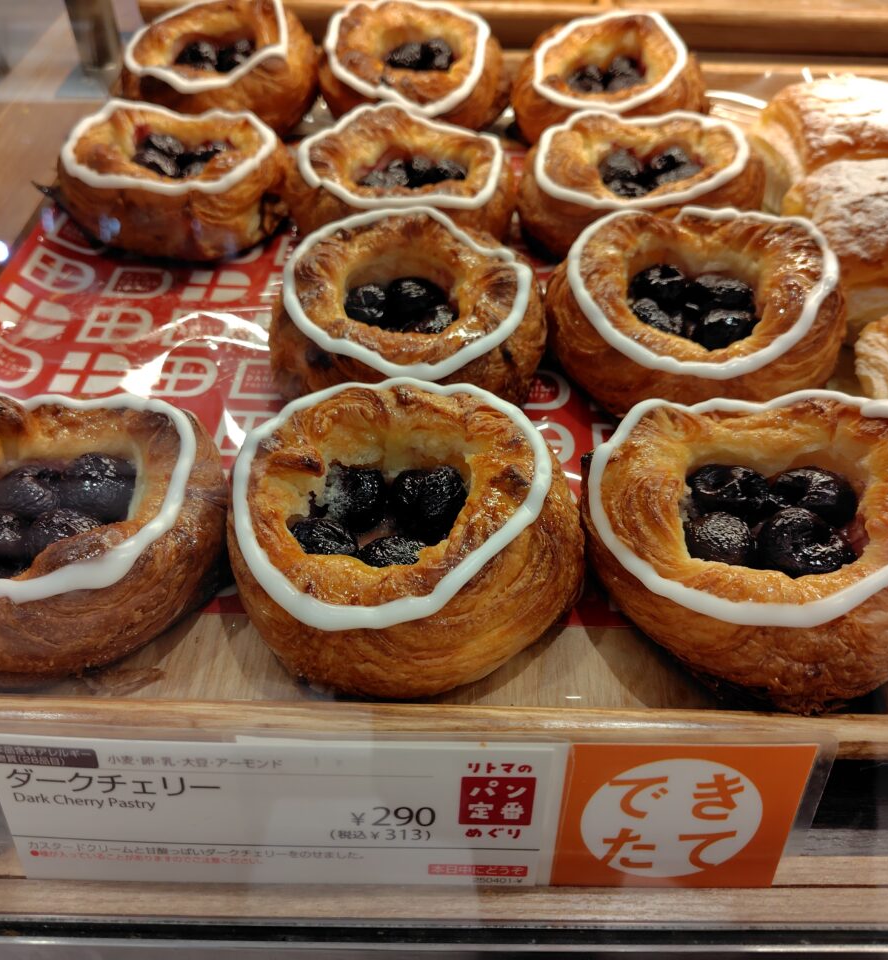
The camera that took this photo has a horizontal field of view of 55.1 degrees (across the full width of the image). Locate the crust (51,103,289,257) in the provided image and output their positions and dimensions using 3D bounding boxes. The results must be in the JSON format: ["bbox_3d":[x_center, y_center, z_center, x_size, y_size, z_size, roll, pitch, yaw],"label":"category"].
[{"bbox_3d":[-0.109,-0.123,0.345,0.092,0.037,0.079,2,50,1],"label":"crust"}]

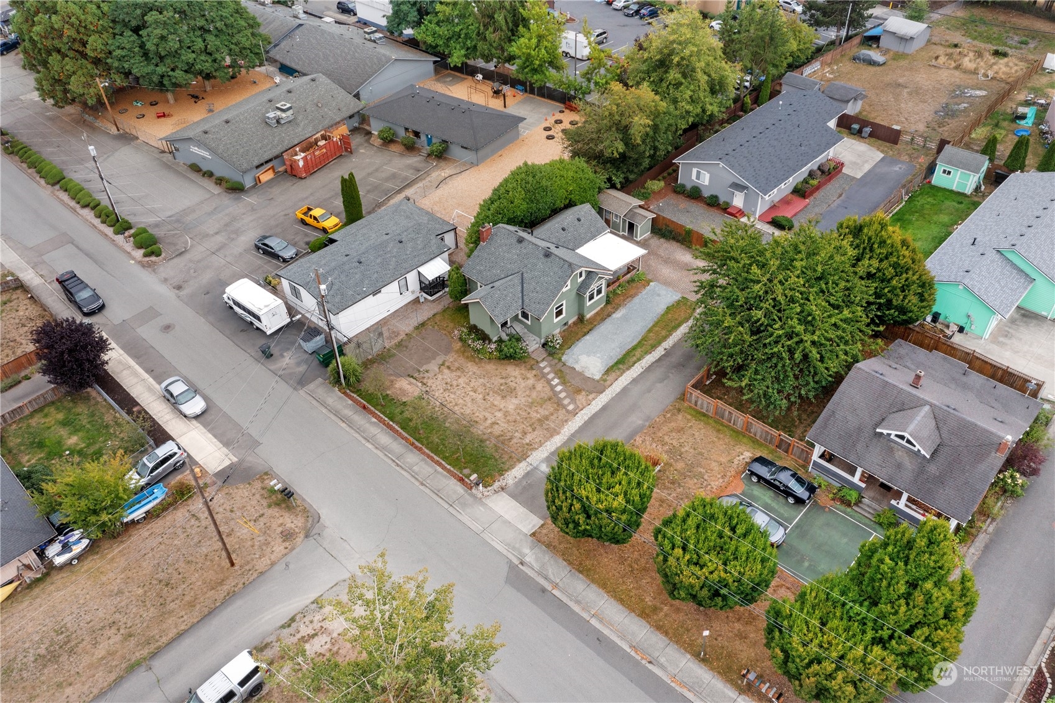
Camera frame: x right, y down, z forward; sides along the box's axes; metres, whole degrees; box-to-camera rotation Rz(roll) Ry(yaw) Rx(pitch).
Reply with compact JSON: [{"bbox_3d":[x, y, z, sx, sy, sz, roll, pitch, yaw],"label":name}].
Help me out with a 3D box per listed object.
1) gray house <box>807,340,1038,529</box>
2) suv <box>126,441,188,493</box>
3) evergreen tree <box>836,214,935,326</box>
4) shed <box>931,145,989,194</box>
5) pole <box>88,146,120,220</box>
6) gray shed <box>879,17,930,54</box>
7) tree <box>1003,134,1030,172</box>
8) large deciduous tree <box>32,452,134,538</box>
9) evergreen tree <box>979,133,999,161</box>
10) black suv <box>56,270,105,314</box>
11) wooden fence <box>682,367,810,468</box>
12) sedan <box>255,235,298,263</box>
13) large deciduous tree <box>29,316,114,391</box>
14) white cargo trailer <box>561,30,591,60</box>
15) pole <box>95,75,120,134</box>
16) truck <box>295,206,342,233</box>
[{"bbox_3d":[26.840,4.490,54.735,10.300,6.400,14.000,30,50,32],"label":"gray house"},{"bbox_3d":[-26.544,8.168,57.815,1.800,1.660,4.520,29,49,32],"label":"suv"},{"bbox_3d":[28.999,-6.389,66.985,7.200,9.700,7.200,30,50,32],"label":"evergreen tree"},{"bbox_3d":[45.193,-19.042,85.218,4.200,3.300,3.900,29,49,30],"label":"shed"},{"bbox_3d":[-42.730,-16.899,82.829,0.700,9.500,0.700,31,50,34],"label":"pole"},{"bbox_3d":[54.650,-45.837,118.379,5.200,3.650,5.100,31,50,34],"label":"gray shed"},{"bbox_3d":[51.860,-21.049,86.580,2.200,3.800,2.200,-2,40,1],"label":"tree"},{"bbox_3d":[-28.620,9.570,53.330,5.900,5.800,5.900,31,51,32],"label":"large deciduous tree"},{"bbox_3d":[51.020,-22.414,90.211,1.750,3.200,1.750,30,50,33],"label":"evergreen tree"},{"bbox_3d":[-40.810,-5.332,75.081,1.950,1.880,4.950,-33,49,-32],"label":"black suv"},{"bbox_3d":[16.604,4.570,59.472,10.200,1.750,2.800,28,49,32],"label":"wooden fence"},{"bbox_3d":[-24.985,-10.367,81.430,4.750,1.470,1.840,23,46,26],"label":"sedan"},{"bbox_3d":[-35.612,0.353,64.293,5.600,6.000,5.600,30,50,32],"label":"large deciduous tree"},{"bbox_3d":[6.999,-43.322,116.922,6.000,2.750,2.400,28,49,32],"label":"white cargo trailer"},{"bbox_3d":[-50.612,-29.833,99.255,0.400,6.850,0.400,23,46,26],"label":"pole"},{"bbox_3d":[-21.517,-13.801,85.142,4.950,1.650,1.800,23,46,26],"label":"truck"}]

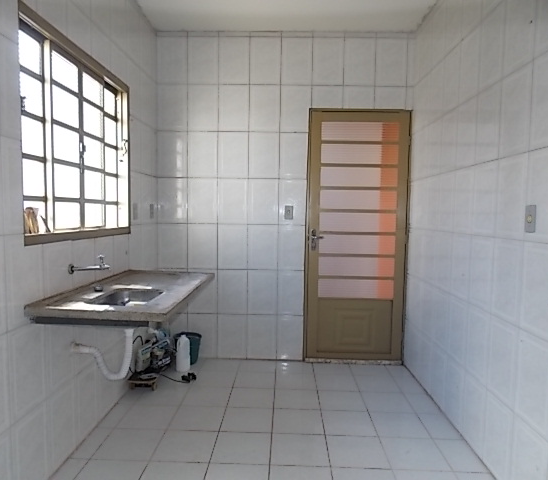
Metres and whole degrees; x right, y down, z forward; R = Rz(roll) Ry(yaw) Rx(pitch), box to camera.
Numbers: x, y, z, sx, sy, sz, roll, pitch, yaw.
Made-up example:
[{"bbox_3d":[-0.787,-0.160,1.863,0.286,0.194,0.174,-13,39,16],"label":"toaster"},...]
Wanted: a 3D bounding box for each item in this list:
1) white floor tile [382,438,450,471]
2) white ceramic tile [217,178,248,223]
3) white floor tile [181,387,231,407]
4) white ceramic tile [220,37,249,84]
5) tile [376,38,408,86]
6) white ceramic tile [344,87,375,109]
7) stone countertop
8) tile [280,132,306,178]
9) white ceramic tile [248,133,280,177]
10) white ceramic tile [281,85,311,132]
[{"bbox_3d":[0.752,1.152,2.293,0.305,0.010,0.305,1,4,2],"label":"white floor tile"},{"bbox_3d":[-0.351,-0.333,3.644,0.261,0.391,0.010,1,4,1],"label":"white ceramic tile"},{"bbox_3d":[-0.454,1.079,2.918,0.302,0.014,0.304,1,4,2],"label":"white floor tile"},{"bbox_3d":[-0.324,-1.486,3.534,0.256,0.385,0.010,1,4,2],"label":"white ceramic tile"},{"bbox_3d":[0.969,-1.463,3.496,0.256,0.385,0.010,1,4,2],"label":"tile"},{"bbox_3d":[0.714,-1.201,3.590,0.264,0.194,0.010,1,4,2],"label":"white ceramic tile"},{"bbox_3d":[-0.741,0.275,2.393,0.609,0.055,1.212,1,4,1],"label":"stone countertop"},{"bbox_3d":[0.170,-0.702,3.572,0.236,0.385,0.010,1,4,2],"label":"tile"},{"bbox_3d":[-0.084,-0.718,3.613,0.261,0.391,0.010,1,4,1],"label":"white ceramic tile"},{"bbox_3d":[0.184,-1.103,3.581,0.261,0.391,0.010,1,4,1],"label":"white ceramic tile"}]

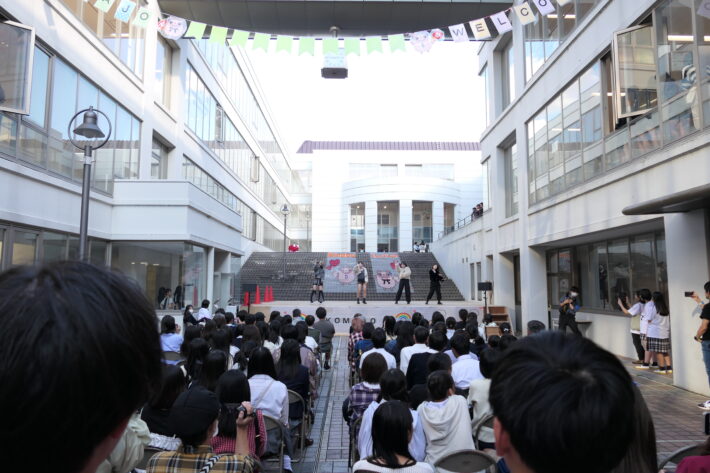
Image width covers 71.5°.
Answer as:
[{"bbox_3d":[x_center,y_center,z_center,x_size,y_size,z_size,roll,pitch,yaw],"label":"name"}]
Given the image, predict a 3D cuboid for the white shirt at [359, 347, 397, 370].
[{"bbox_3d":[0.273,1.552,5.726,0.460,0.580,0.300,0,-6,-1],"label":"white shirt"}]

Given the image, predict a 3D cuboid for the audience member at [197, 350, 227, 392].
[{"bbox_3d":[-1.101,1.524,4.018,0.450,1.230,0.750,0,-6,-1],"label":"audience member"}]

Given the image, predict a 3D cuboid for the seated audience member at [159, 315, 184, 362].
[{"bbox_3d":[-2.746,1.837,7.517,0.460,1.270,0.720,-1,-6,13],"label":"seated audience member"}]

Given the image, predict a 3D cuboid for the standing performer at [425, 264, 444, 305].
[{"bbox_3d":[3.118,1.876,19.151,0.720,1.540,0.480,2,-6,-21],"label":"standing performer"}]

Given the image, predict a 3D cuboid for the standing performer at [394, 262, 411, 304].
[{"bbox_3d":[1.869,1.837,19.138,0.660,1.610,0.420,0,-6,2],"label":"standing performer"}]

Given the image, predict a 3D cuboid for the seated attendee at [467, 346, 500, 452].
[{"bbox_3d":[1.115,1.530,4.087,0.450,1.232,0.750,0,-6,-1],"label":"seated attendee"}]

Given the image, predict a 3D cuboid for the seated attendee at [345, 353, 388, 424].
[{"bbox_3d":[0.110,1.522,4.018,0.480,1.190,0.750,0,-6,-1],"label":"seated attendee"}]

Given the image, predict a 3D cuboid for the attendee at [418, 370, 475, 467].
[{"bbox_3d":[0.622,1.503,3.524,0.500,1.130,0.720,0,-6,5],"label":"attendee"}]

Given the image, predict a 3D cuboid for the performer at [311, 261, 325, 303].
[{"bbox_3d":[-1.476,1.809,19.482,0.520,1.640,0.380,0,-6,-1],"label":"performer"}]

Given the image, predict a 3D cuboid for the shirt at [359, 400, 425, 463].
[{"bbox_3d":[0.230,1.299,3.032,0.430,0.580,0.340,0,-6,-1],"label":"shirt"}]

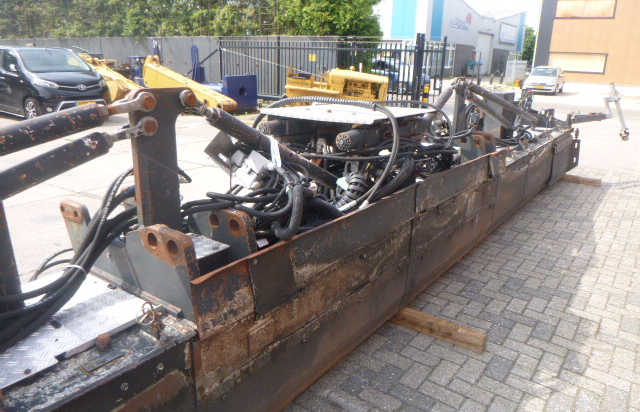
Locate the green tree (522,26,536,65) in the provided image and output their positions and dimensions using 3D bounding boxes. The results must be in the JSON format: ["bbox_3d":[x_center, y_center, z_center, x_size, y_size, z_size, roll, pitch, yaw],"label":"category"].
[{"bbox_3d":[27.300,-20.215,60.000,5.000,6.600,5.000,1,18,0],"label":"green tree"}]

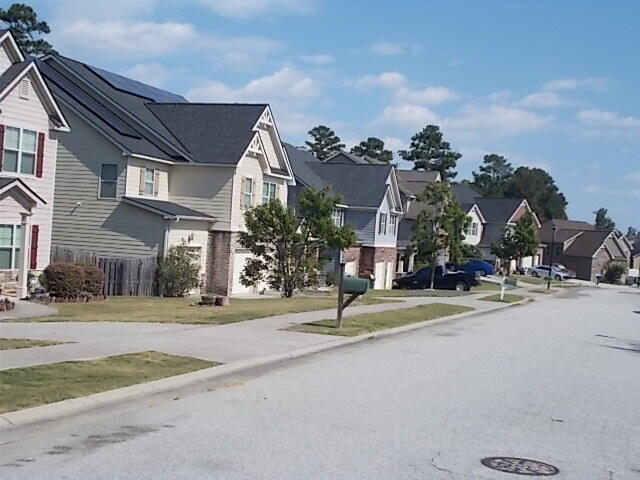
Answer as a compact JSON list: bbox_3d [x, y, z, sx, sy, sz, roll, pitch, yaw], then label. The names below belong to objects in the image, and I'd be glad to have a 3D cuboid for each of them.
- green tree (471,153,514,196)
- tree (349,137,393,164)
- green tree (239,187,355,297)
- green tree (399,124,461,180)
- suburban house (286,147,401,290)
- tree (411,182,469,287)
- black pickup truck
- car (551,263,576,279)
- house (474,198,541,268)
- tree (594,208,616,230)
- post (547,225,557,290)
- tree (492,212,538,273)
[{"bbox_3d":[26.151,-4.603,141.952,7.500,17.700,7.500,3,0,20],"label":"green tree"},{"bbox_3d":[6.612,-5.847,127.975,6.500,17.000,6.500,3,0,18],"label":"tree"},{"bbox_3d":[-1.105,0.071,37.993,4.500,4.550,4.700,3,0,0],"label":"green tree"},{"bbox_3d":[13.577,-5.427,117.949,8.500,18.660,8.500,3,0,20],"label":"green tree"},{"bbox_3d":[-1.083,-1.967,68.421,13.800,10.100,14.500,3,0,18],"label":"suburban house"},{"bbox_3d":[7.492,-0.165,58.981,3.900,7.020,3.900,3,0,20],"label":"tree"},{"bbox_3d":[8.192,2.672,65.000,5.800,1.880,2.000,3,0,20],"label":"black pickup truck"},{"bbox_3d":[23.719,3.085,93.500,1.850,1.500,4.600,4,0,-44],"label":"car"},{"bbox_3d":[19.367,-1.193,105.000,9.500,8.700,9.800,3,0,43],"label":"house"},{"bbox_3d":[55.196,0.354,179.981,4.800,13.000,4.800,3,0,18],"label":"tree"},{"bbox_3d":[18.782,1.250,74.992,0.500,5.350,0.500,3,0,18],"label":"post"},{"bbox_3d":[18.098,0.436,85.991,4.400,6.000,4.400,3,0,18],"label":"tree"}]

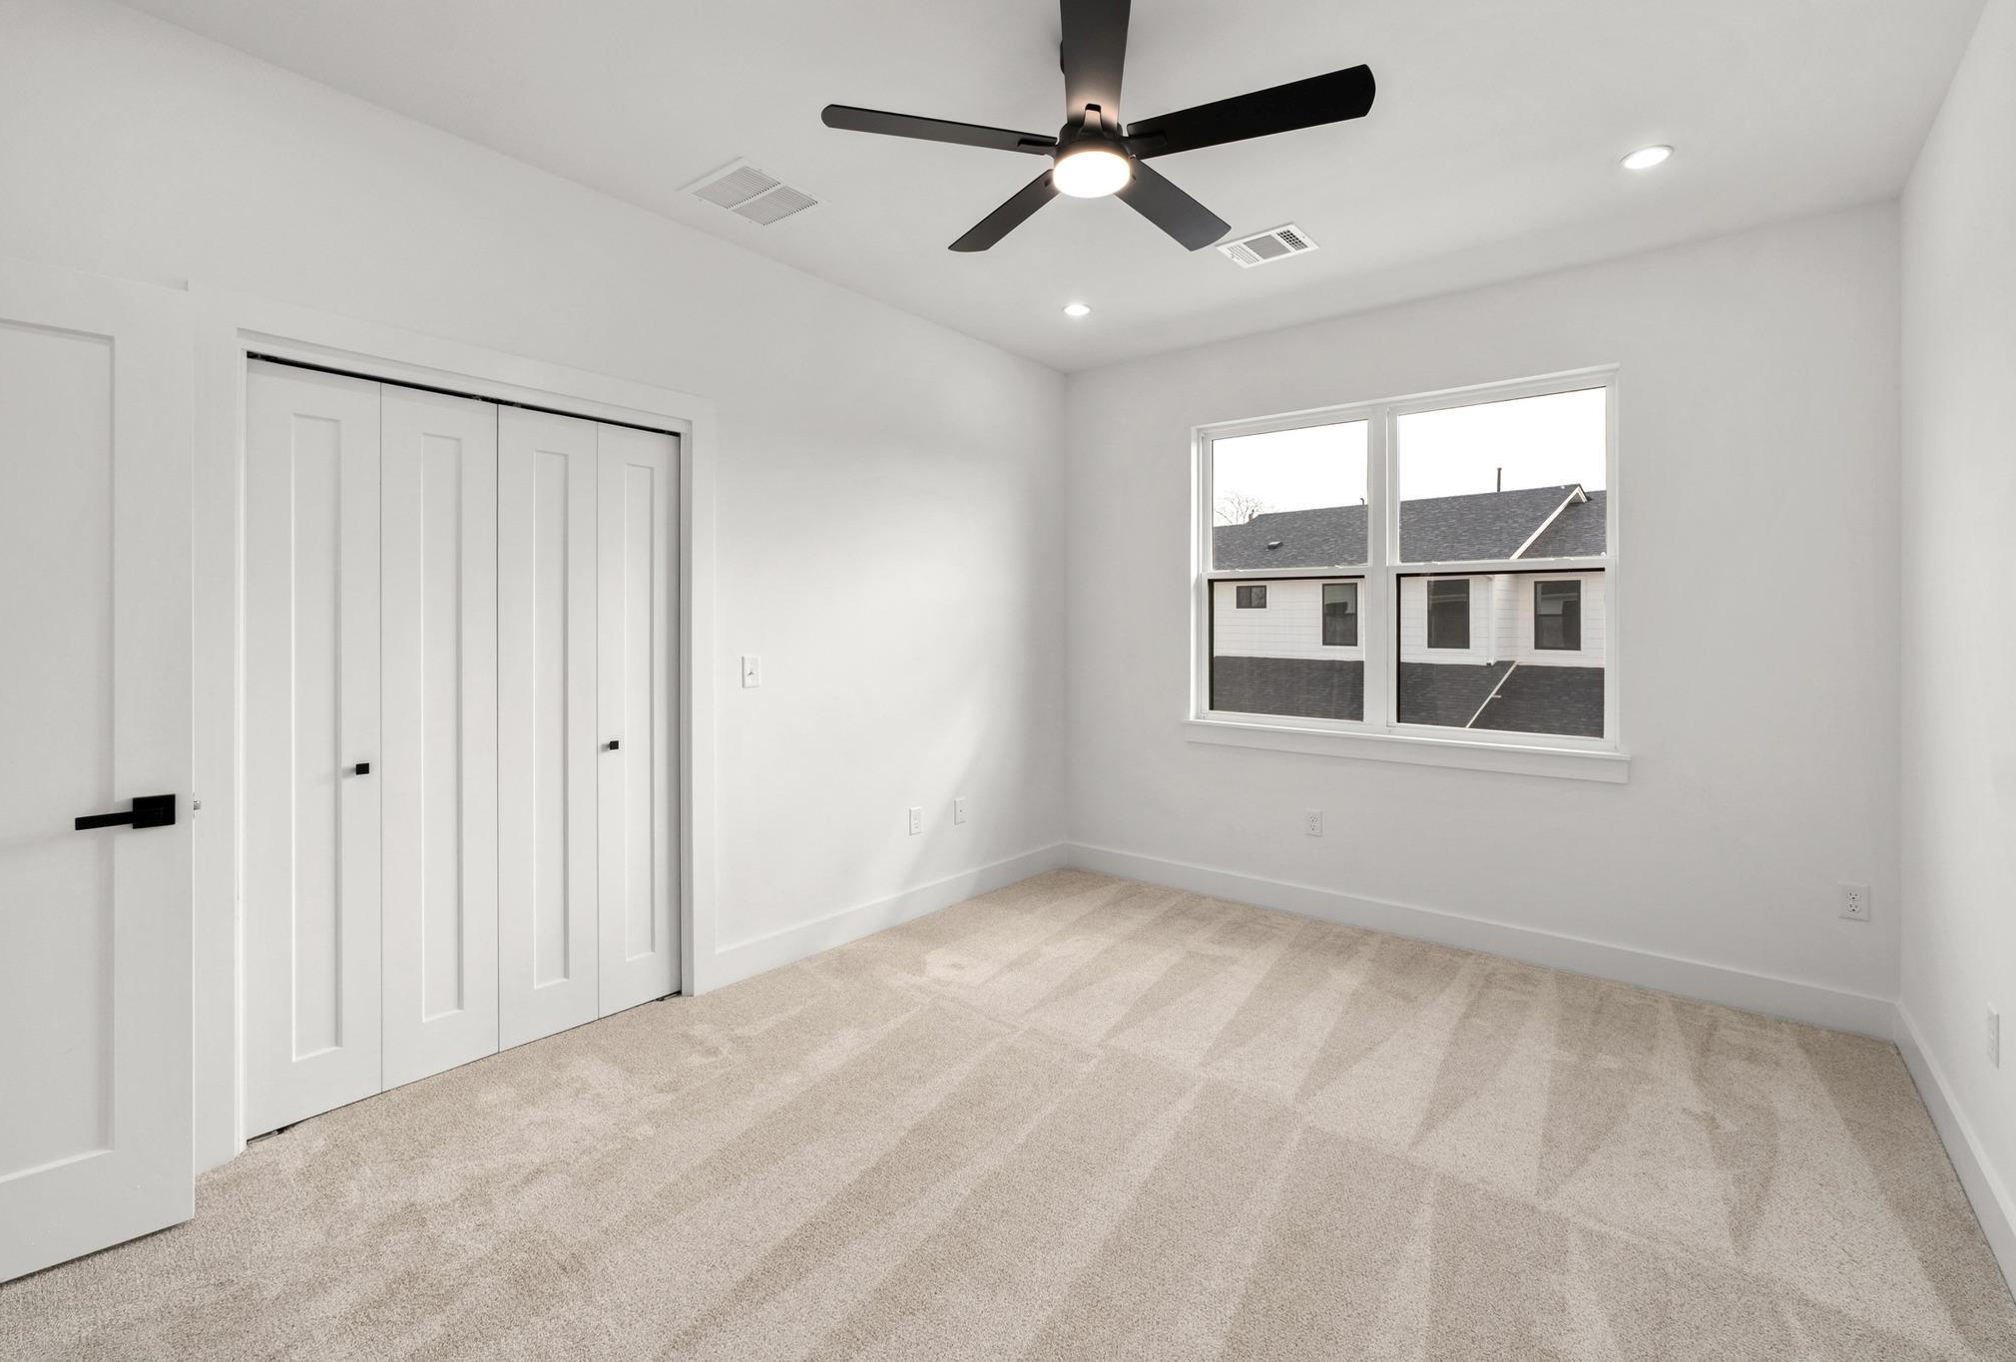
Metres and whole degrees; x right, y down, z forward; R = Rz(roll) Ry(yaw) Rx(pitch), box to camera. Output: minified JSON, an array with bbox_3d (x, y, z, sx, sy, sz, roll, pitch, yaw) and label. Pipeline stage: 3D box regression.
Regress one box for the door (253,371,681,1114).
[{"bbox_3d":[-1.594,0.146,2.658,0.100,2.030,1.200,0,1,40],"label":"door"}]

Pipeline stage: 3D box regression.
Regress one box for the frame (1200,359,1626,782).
[{"bbox_3d":[1.657,-0.505,3.829,1.770,1.490,0.100,2,1,37],"label":"frame"}]

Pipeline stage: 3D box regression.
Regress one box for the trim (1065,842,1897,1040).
[{"bbox_3d":[1.628,1.057,3.803,3.280,0.140,0.020,3,5,37],"label":"trim"}]

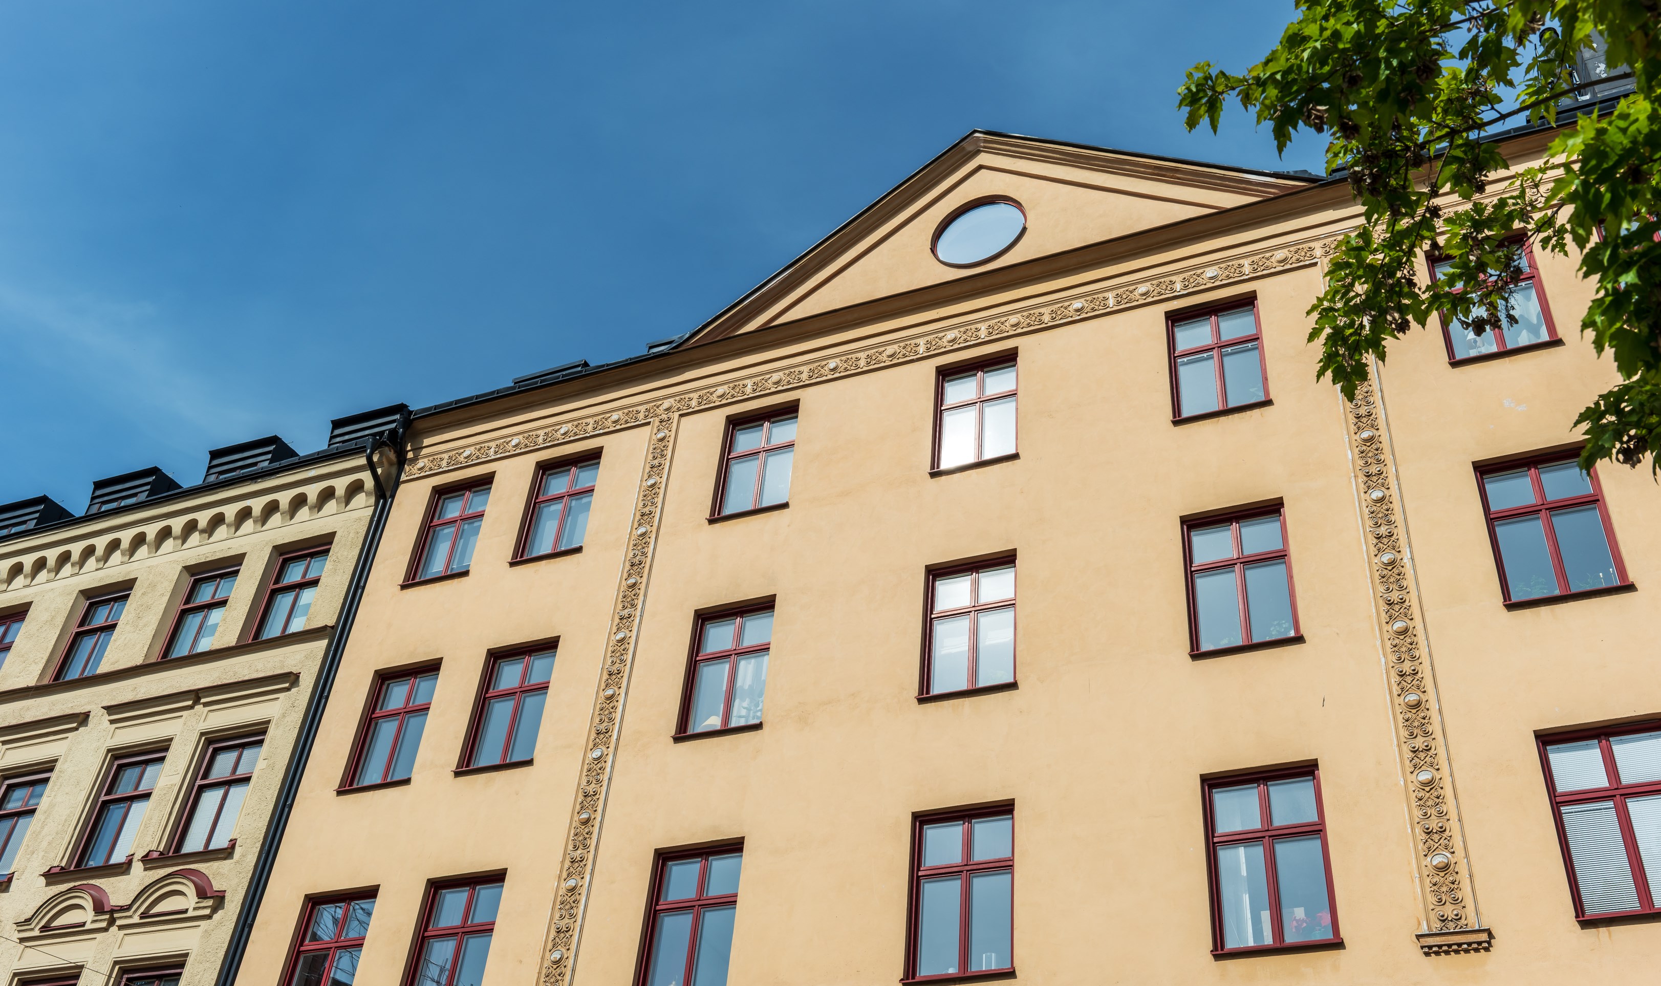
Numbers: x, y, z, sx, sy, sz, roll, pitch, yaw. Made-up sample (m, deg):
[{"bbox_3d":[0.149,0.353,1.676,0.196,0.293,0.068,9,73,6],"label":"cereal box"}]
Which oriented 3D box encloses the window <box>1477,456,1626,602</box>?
[{"bbox_3d":[7.414,0.348,16.157,1.160,1.882,0.140,-12,-43,21],"label":"window"}]

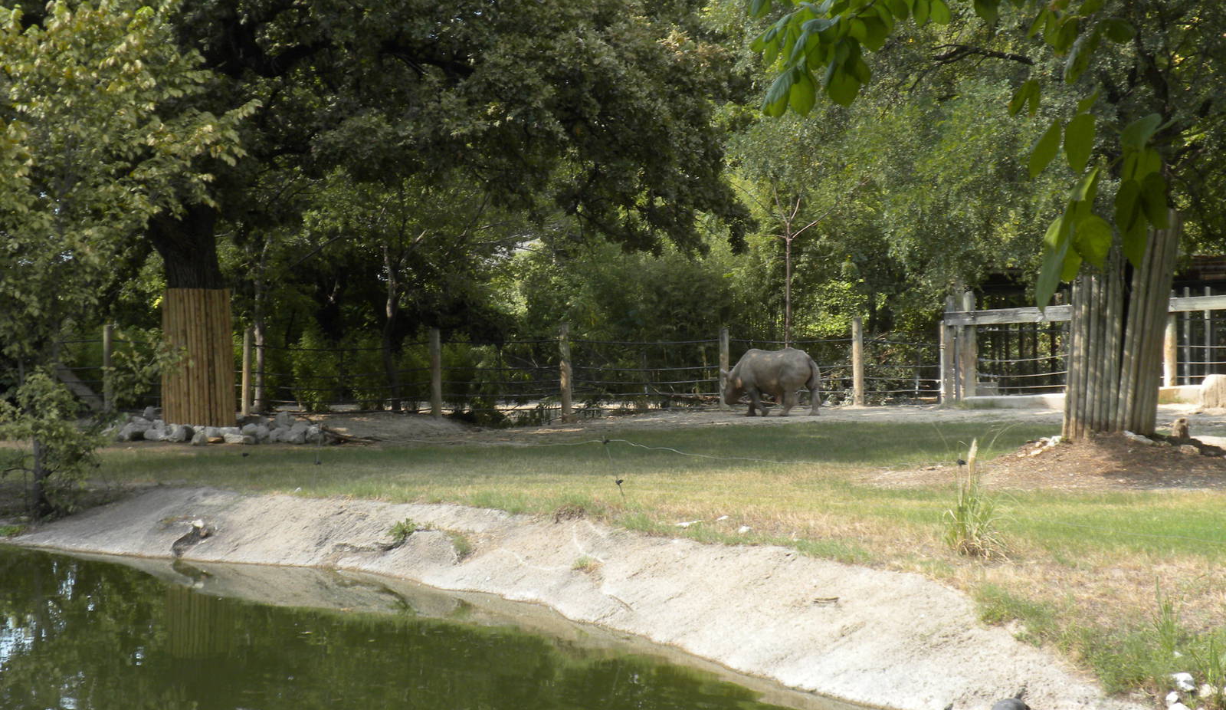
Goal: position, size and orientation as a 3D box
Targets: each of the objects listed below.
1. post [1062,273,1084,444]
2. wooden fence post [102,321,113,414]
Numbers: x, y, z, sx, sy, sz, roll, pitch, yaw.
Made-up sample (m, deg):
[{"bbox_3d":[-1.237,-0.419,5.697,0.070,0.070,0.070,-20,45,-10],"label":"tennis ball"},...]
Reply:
[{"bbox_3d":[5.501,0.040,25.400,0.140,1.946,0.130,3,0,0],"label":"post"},{"bbox_3d":[-10.580,0.281,44.500,0.200,1.865,0.200,0,0,0],"label":"wooden fence post"}]

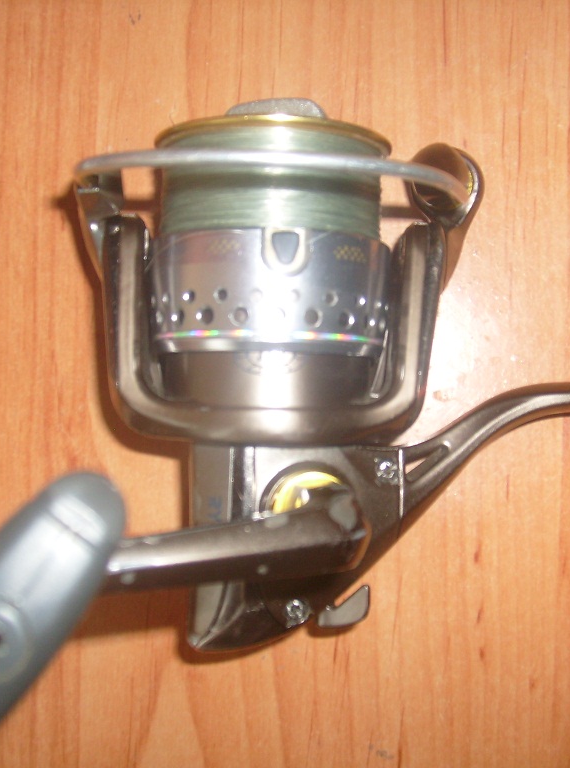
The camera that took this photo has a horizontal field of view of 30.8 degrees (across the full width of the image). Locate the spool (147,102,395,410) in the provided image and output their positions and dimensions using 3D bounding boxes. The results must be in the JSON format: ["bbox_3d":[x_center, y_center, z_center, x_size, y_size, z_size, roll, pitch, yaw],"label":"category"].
[{"bbox_3d":[-0.003,-0.026,0.220,0.051,0.051,0.059,1,92,0],"label":"spool"}]

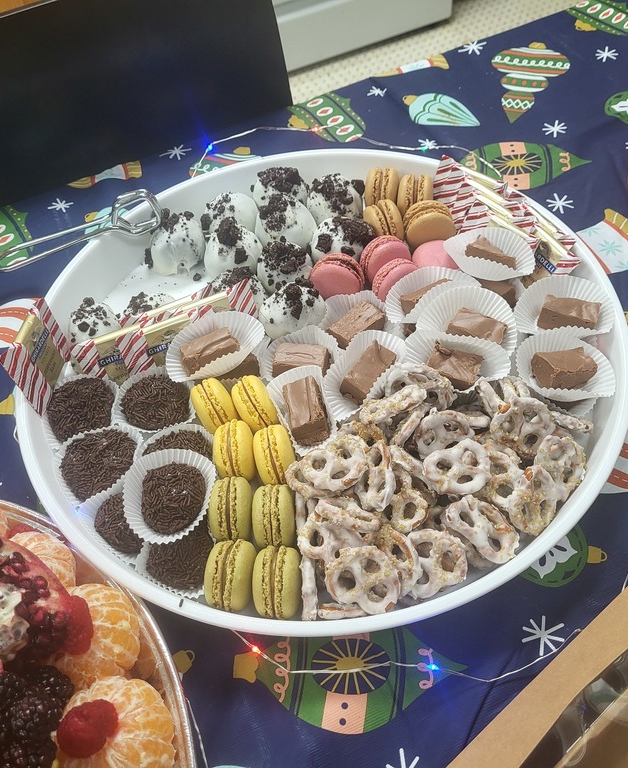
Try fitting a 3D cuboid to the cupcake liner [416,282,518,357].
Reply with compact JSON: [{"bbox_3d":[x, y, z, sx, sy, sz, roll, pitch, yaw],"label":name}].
[{"bbox_3d":[0.103,-0.036,0.521,0.071,0.027,0.061,-3,58,3],"label":"cupcake liner"}]

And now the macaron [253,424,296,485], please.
[{"bbox_3d":[-0.024,0.044,0.463,0.025,0.040,0.040,-12,52,-4],"label":"macaron"}]

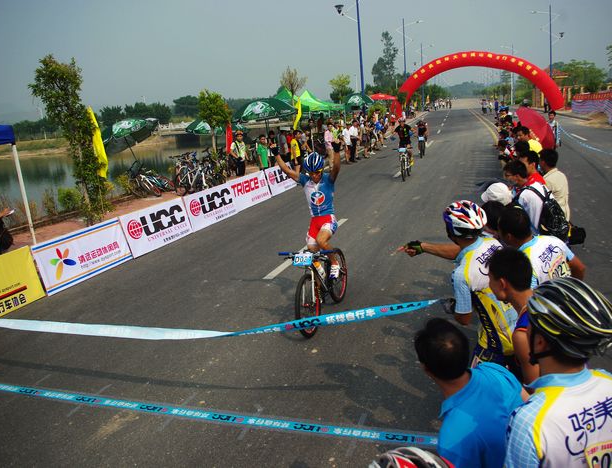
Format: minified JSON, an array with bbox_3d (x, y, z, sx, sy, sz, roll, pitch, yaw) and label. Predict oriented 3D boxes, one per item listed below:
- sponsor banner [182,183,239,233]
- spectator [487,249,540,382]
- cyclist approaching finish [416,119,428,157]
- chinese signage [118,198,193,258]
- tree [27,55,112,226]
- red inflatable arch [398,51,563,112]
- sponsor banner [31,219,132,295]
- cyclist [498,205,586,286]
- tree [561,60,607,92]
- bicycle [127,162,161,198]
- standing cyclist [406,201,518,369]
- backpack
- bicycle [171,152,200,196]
[{"bbox_3d":[-2.202,-0.644,12.199,0.060,0.780,1.980,-13,9,23],"label":"sponsor banner"},{"bbox_3d":[1.008,0.894,2.515,0.360,1.680,0.480,5,17,36],"label":"spectator"},{"bbox_3d":[4.830,-3.981,21.810,0.600,1.560,1.650,0,14,19],"label":"cyclist approaching finish"},{"bbox_3d":[-2.886,-0.163,10.377,0.060,0.800,1.920,-12,9,25],"label":"chinese signage"},{"bbox_3d":[-4.639,-1.706,10.574,1.250,3.650,1.250,0,14,21],"label":"tree"},{"bbox_3d":[19.041,-16.996,59.548,18.684,7.023,1.700,0,14,19],"label":"red inflatable arch"},{"bbox_3d":[-3.570,0.312,8.607,0.060,0.780,1.980,-13,9,23],"label":"sponsor banner"},{"bbox_3d":[1.491,0.600,3.362,0.520,1.620,0.620,6,17,40],"label":"cyclist"},{"bbox_3d":[31.199,-16.915,59.286,4.900,5.090,4.800,-5,13,0],"label":"tree"},{"bbox_3d":[-5.120,-1.675,16.865,1.600,0.980,0.550,6,17,40],"label":"bicycle"},{"bbox_3d":[1.050,0.664,3.350,0.950,1.740,0.650,8,19,43],"label":"standing cyclist"},{"bbox_3d":[2.406,-0.201,5.150,0.240,0.500,0.320,-18,5,32],"label":"backpack"},{"bbox_3d":[-3.679,-1.769,16.218,0.600,1.020,1.660,0,14,18],"label":"bicycle"}]

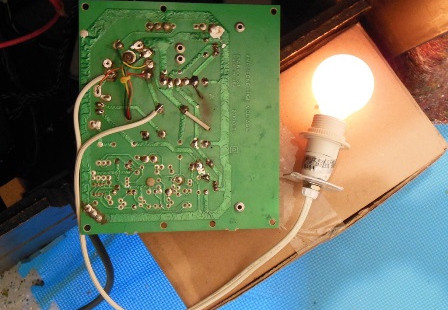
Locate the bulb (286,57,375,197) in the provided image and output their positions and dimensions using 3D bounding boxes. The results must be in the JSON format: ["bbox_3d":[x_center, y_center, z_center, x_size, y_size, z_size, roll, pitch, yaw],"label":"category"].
[{"bbox_3d":[0.093,-0.025,0.485,0.054,0.054,0.132,17,85,5],"label":"bulb"}]

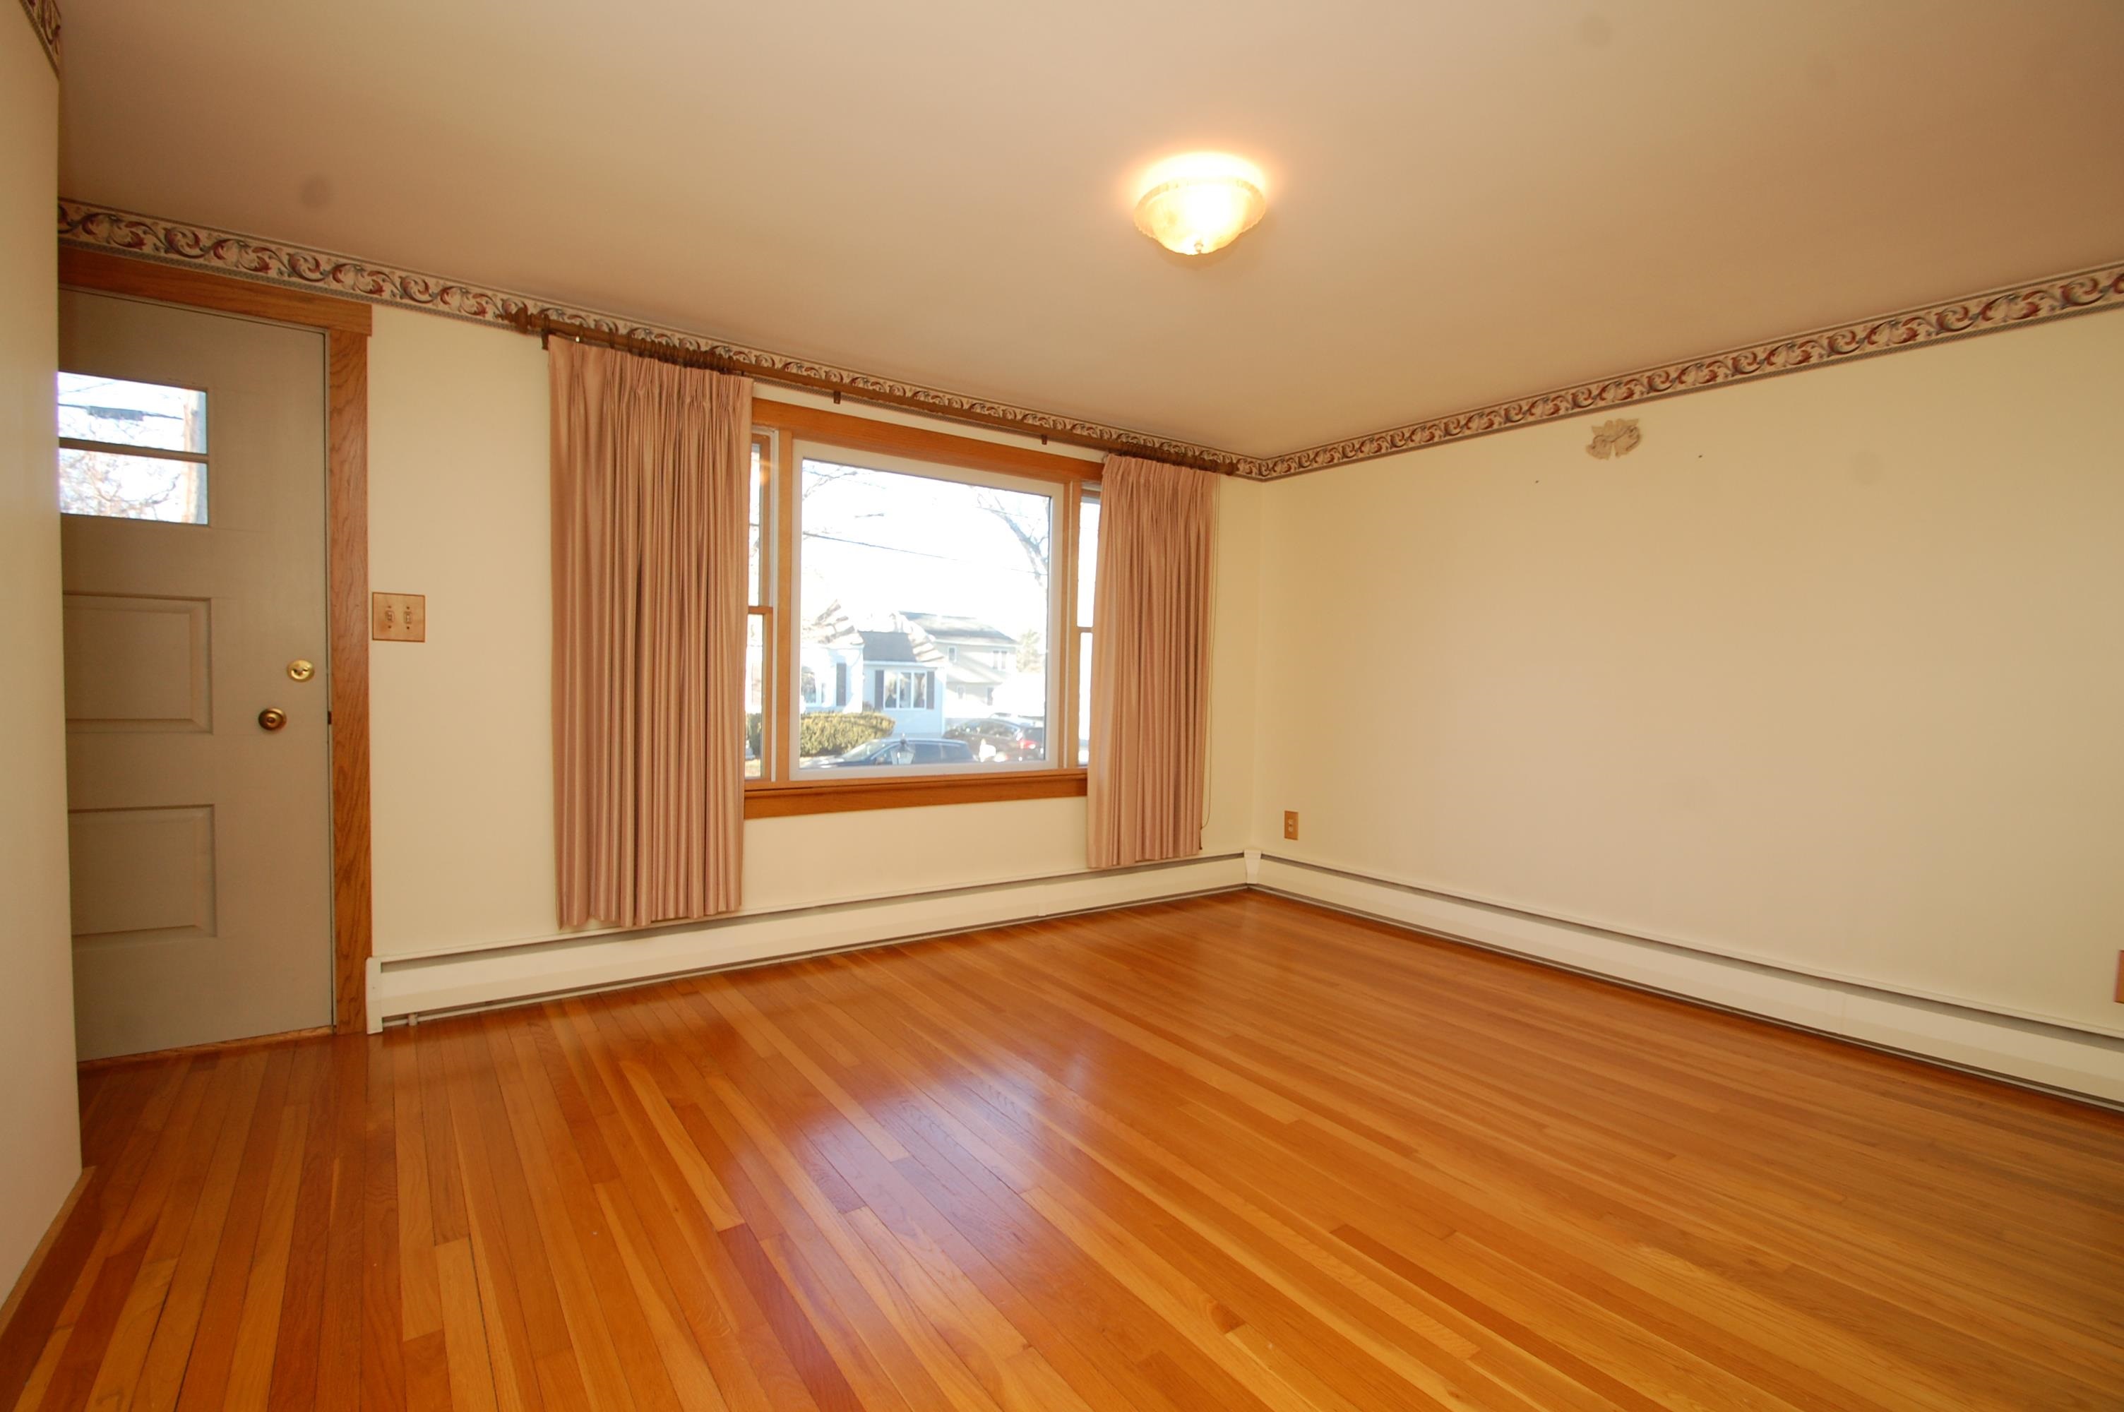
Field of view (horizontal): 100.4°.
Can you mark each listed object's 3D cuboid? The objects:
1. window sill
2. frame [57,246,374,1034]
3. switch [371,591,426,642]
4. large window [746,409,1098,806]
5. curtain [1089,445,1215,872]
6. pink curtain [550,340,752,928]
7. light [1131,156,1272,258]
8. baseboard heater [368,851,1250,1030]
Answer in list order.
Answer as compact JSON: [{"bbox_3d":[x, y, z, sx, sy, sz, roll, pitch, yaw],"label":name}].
[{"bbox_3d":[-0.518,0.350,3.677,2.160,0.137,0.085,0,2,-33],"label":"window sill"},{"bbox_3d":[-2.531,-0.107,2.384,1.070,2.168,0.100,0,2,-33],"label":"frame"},{"bbox_3d":[-2.005,-0.265,2.675,0.130,0.142,0.012,0,2,-33],"label":"switch"},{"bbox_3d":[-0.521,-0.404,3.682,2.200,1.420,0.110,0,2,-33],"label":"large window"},{"bbox_3d":[0.419,-0.206,4.154,0.730,1.855,0.100,0,2,-33],"label":"curtain"},{"bbox_3d":[-1.375,-0.212,2.987,0.620,1.865,0.100,0,2,-33],"label":"pink curtain"},{"bbox_3d":[0.325,-1.152,2.083,0.300,0.150,0.300,1,2,0],"label":"light"},{"bbox_3d":[-0.556,0.871,3.639,3.625,0.208,0.070,0,2,-33],"label":"baseboard heater"}]

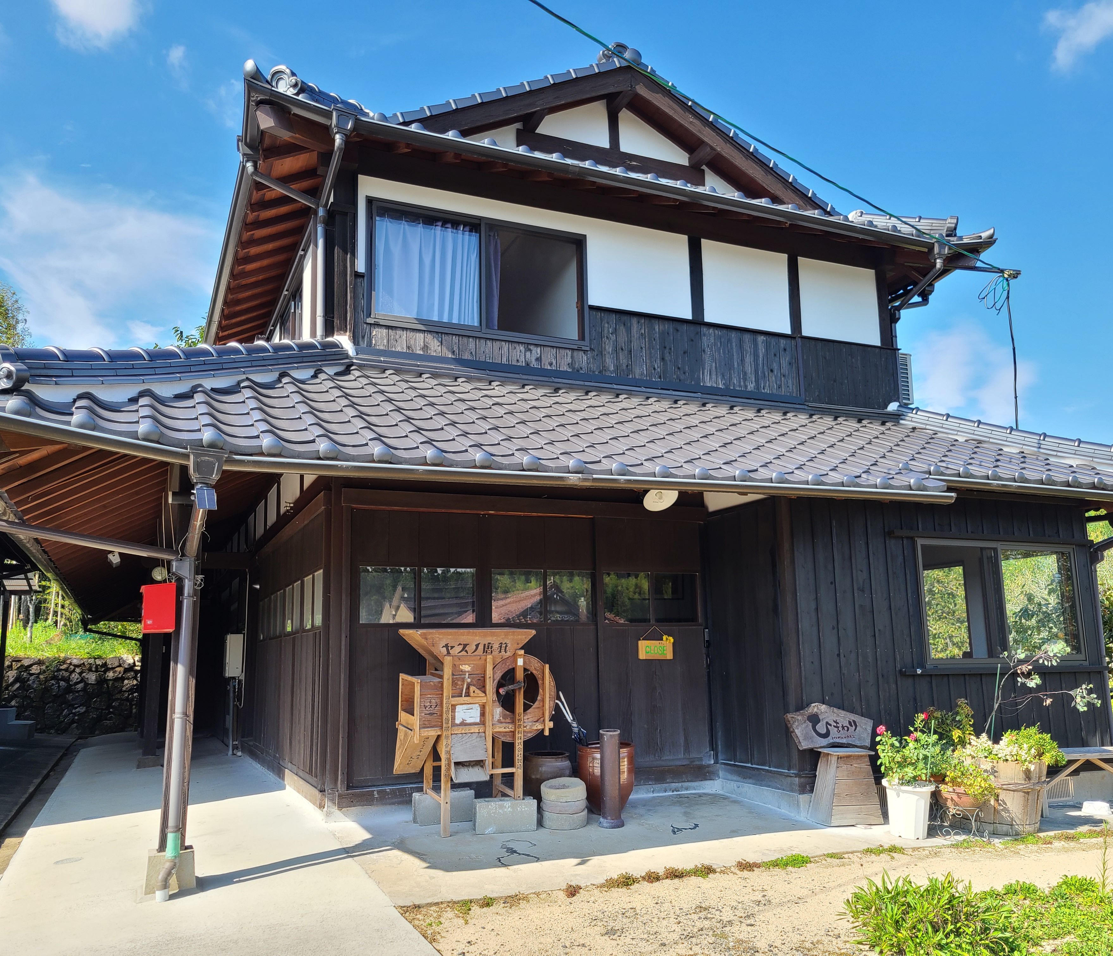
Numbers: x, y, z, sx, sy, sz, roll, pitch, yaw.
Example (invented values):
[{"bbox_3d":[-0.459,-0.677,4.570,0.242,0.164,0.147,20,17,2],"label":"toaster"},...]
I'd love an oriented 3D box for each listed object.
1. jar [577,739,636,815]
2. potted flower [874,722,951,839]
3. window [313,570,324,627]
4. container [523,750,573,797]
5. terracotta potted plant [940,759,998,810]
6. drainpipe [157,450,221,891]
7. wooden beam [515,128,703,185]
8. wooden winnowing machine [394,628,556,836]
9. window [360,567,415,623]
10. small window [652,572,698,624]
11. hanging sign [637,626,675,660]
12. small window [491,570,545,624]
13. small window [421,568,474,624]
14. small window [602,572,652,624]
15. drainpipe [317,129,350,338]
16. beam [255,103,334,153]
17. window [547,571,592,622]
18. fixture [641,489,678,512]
[{"bbox_3d":[0.343,2.052,6.532,0.395,0.435,0.395,-1,-11,0],"label":"jar"},{"bbox_3d":[2.262,1.923,6.090,0.450,0.740,0.430,4,-12,-23],"label":"potted flower"},{"bbox_3d":[-1.748,0.899,7.054,0.040,0.400,0.370,4,-12,-23],"label":"window"},{"bbox_3d":[-0.058,2.091,6.582,0.350,0.380,0.350,-1,-11,0],"label":"container"},{"bbox_3d":[2.582,1.931,6.017,0.360,0.290,0.350,4,-12,-23],"label":"terracotta potted plant"},{"bbox_3d":[-1.682,0.875,4.382,0.200,2.000,0.500,4,-12,-23],"label":"drainpipe"},{"bbox_3d":[0.511,-2.823,8.660,1.890,0.250,0.140,4,-12,-23],"label":"wooden beam"},{"bbox_3d":[-0.509,1.604,6.143,0.940,1.220,0.520,4,-12,-23],"label":"wooden winnowing machine"},{"bbox_3d":[-1.172,0.814,6.661,0.400,0.390,0.040,4,-12,-23],"label":"window"},{"bbox_3d":[0.956,0.957,7.612,0.409,0.402,0.050,4,-12,-23],"label":"small window"},{"bbox_3d":[0.775,1.284,7.425,0.321,0.247,0.030,4,-12,-23],"label":"hanging sign"},{"bbox_3d":[-0.295,0.871,7.038,0.400,0.390,0.040,4,-12,-23],"label":"small window"},{"bbox_3d":[-0.772,0.847,6.879,0.405,0.396,0.050,4,-12,-23],"label":"small window"},{"bbox_3d":[0.551,0.933,7.440,0.417,0.398,0.050,4,-12,-23],"label":"small window"},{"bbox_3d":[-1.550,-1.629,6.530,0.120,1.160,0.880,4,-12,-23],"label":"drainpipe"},{"bbox_3d":[-1.791,-2.428,6.677,0.120,0.170,0.800,-5,2,21],"label":"beam"},{"bbox_3d":[0.105,0.904,7.251,0.376,0.398,0.050,4,-12,-23],"label":"window"},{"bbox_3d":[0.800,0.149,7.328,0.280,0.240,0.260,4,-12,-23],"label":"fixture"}]

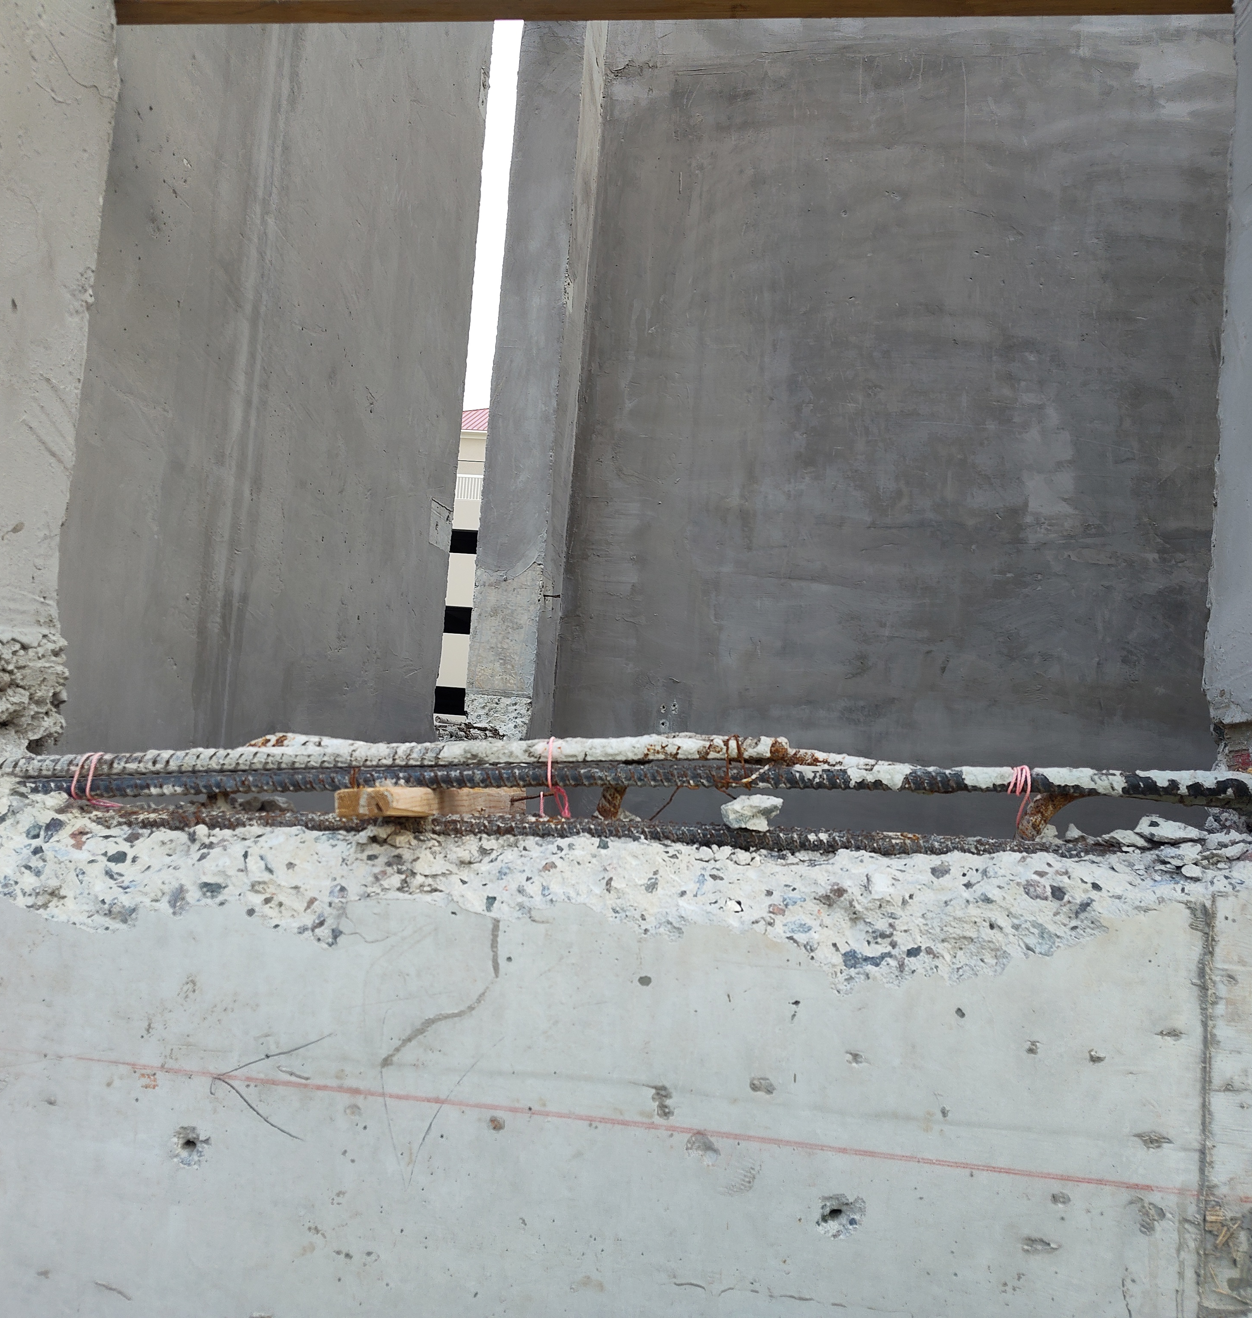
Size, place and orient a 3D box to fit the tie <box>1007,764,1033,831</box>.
[{"bbox_3d":[0.292,0.102,0.865,0.019,0.048,0.025,3,-3,8],"label":"tie"}]

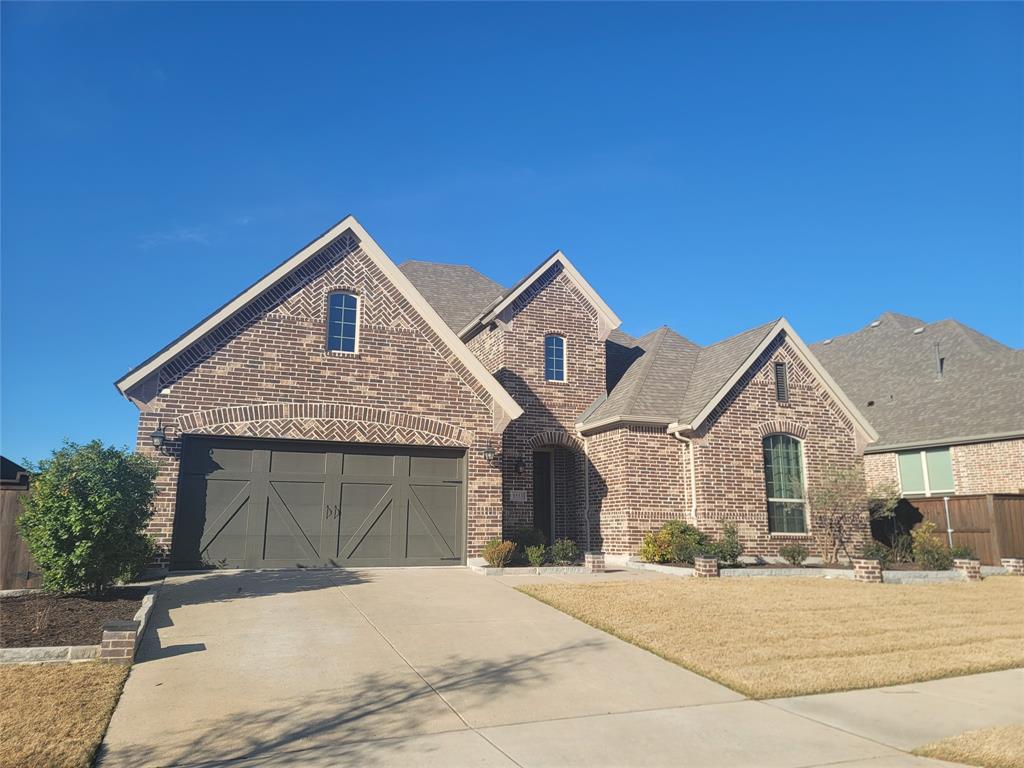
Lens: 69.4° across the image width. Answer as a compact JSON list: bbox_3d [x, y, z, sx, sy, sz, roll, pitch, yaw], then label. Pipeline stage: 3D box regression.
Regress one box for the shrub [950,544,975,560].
[{"bbox_3d":[8.833,3.363,14.500,0.527,0.423,0.511,5,-12,-21],"label":"shrub"}]

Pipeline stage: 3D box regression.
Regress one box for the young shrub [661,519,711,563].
[{"bbox_3d":[3.327,2.984,14.100,0.879,0.822,0.852,0,-12,0],"label":"young shrub"}]

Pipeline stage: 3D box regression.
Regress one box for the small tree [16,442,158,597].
[{"bbox_3d":[-5.425,1.706,9.450,1.680,1.870,1.630,5,-12,-21],"label":"small tree"}]

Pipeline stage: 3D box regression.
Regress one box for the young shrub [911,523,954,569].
[{"bbox_3d":[7.676,2.967,13.500,0.771,0.859,0.748,5,-12,-21],"label":"young shrub"}]

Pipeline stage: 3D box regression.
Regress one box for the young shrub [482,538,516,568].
[{"bbox_3d":[-0.219,2.968,12.950,0.572,0.515,0.554,0,-12,0],"label":"young shrub"}]

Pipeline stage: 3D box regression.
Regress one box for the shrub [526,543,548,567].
[{"bbox_3d":[0.434,3.038,13.100,0.408,0.382,0.396,0,-12,0],"label":"shrub"}]

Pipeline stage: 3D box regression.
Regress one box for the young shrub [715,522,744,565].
[{"bbox_3d":[4.235,3.125,14.400,0.561,0.840,0.544,5,-12,-21],"label":"young shrub"}]

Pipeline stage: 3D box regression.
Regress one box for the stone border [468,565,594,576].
[{"bbox_3d":[0.334,3.287,13.103,2.050,0.150,0.880,5,-12,-21],"label":"stone border"}]

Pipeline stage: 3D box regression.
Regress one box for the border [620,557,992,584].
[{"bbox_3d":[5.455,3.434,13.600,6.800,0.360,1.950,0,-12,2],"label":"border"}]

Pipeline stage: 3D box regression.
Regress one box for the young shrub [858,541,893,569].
[{"bbox_3d":[7.127,3.343,14.500,0.640,0.538,0.621,5,-12,-21],"label":"young shrub"}]

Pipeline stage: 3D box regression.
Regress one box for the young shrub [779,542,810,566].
[{"bbox_3d":[5.730,3.458,15.000,0.623,0.477,0.604,5,-12,-21],"label":"young shrub"}]

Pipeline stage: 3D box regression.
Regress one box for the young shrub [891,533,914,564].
[{"bbox_3d":[7.974,3.359,15.100,0.518,0.641,0.502,5,-12,-21],"label":"young shrub"}]

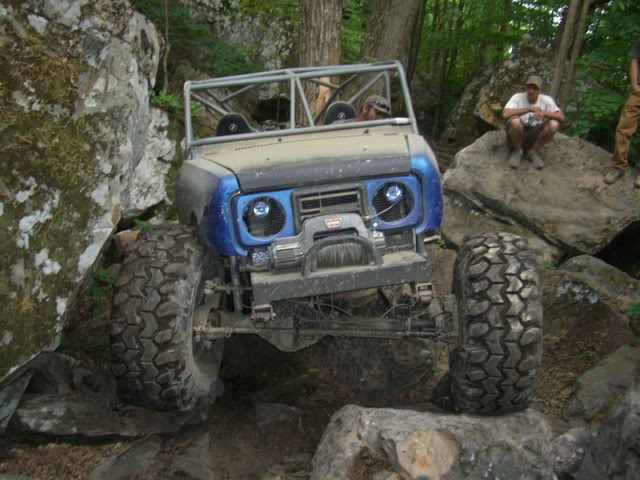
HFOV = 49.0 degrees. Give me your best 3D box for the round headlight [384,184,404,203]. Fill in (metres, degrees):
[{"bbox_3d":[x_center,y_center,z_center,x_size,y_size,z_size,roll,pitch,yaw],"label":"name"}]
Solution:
[{"bbox_3d":[0.387,-0.241,3.646,0.088,0.088,0.077,-7,14,-6],"label":"round headlight"}]

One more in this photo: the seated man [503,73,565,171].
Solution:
[{"bbox_3d":[2.163,-1.206,7.150,0.640,0.950,0.720,2,7,13],"label":"seated man"}]

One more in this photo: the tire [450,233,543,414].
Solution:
[{"bbox_3d":[0.918,0.435,3.729,0.366,0.943,0.943,2,7,6],"label":"tire"}]

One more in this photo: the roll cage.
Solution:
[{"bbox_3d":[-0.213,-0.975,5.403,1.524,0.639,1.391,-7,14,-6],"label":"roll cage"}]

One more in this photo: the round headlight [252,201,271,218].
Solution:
[{"bbox_3d":[-0.298,-0.155,3.574,0.088,0.088,0.077,-7,14,-6],"label":"round headlight"}]

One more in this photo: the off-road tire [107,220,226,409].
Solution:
[{"bbox_3d":[-0.763,0.394,3.646,0.366,0.943,0.943,2,7,4],"label":"off-road tire"}]

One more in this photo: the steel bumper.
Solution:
[{"bbox_3d":[0.086,0.170,3.365,0.824,0.124,0.206,-7,14,-6],"label":"steel bumper"}]

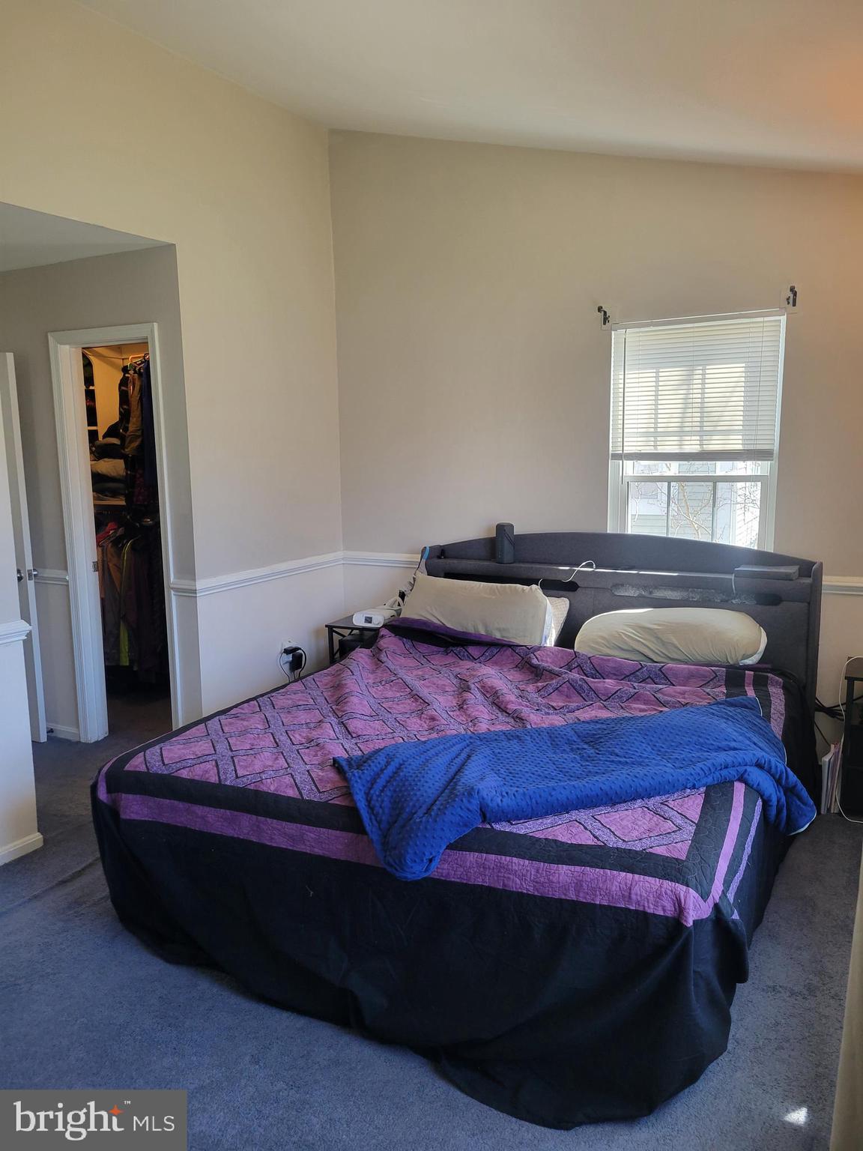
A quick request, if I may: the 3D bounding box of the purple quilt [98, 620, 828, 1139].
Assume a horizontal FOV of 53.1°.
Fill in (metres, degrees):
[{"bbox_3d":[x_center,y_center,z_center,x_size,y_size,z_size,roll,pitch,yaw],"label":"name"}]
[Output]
[{"bbox_3d":[0.287,0.756,3.283,1.950,0.650,2.200,4,10,27],"label":"purple quilt"}]

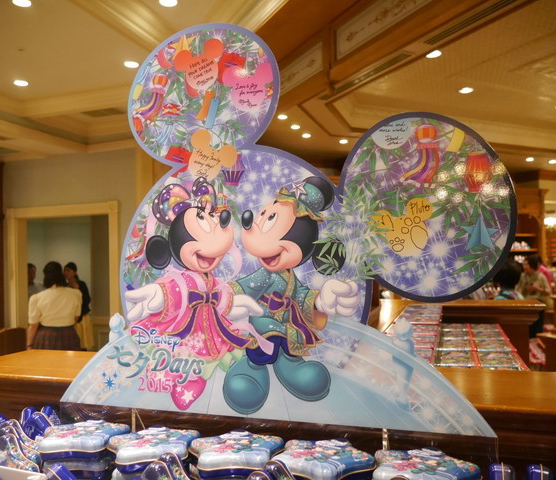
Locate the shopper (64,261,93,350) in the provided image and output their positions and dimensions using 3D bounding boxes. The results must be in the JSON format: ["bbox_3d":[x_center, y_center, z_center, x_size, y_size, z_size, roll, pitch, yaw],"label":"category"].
[{"bbox_3d":[-2.298,1.047,5.779,0.430,1.590,0.280,-2,-2,34],"label":"shopper"}]

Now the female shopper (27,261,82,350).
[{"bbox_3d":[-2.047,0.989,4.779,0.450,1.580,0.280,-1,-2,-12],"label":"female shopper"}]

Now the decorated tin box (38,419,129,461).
[{"bbox_3d":[-0.396,0.403,1.066,0.176,0.043,0.160,-1,-2,-8],"label":"decorated tin box"}]

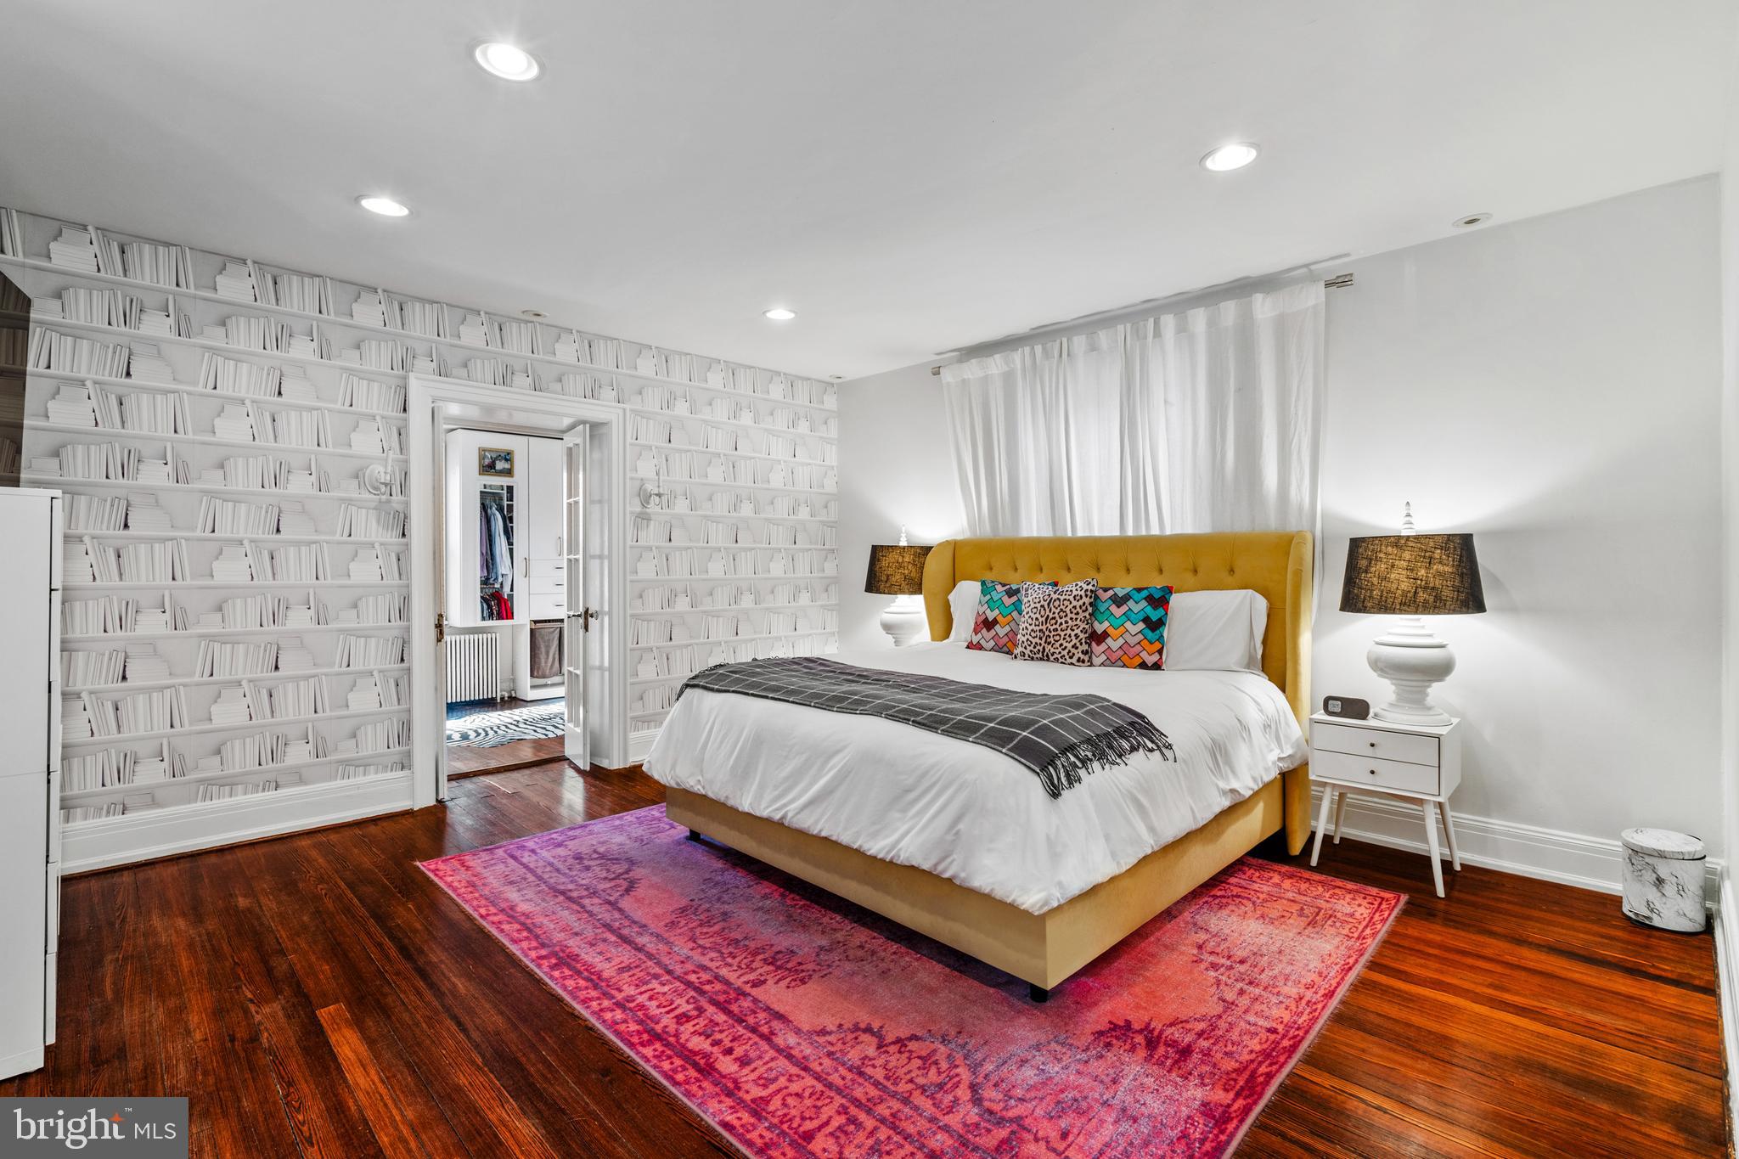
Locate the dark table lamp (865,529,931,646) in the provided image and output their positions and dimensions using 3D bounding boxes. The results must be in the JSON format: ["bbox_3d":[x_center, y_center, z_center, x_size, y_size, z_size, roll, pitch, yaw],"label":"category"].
[{"bbox_3d":[0.224,0.102,5.032,0.490,0.893,0.490,0,1,0],"label":"dark table lamp"}]

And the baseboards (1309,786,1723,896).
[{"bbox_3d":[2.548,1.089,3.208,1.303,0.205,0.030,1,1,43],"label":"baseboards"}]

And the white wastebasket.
[{"bbox_3d":[2.788,1.054,2.714,0.275,0.287,0.208,-1,1,-43],"label":"white wastebasket"}]

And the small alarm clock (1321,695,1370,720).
[{"bbox_3d":[1.985,0.535,3.216,0.167,0.085,0.050,1,1,39],"label":"small alarm clock"}]

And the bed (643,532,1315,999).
[{"bbox_3d":[0.536,0.479,3.579,2.185,1.425,2.155,-1,1,-44],"label":"bed"}]

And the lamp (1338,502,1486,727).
[{"bbox_3d":[2.212,0.131,3.159,0.492,0.893,0.492,1,1,44],"label":"lamp"}]

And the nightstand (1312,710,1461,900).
[{"bbox_3d":[2.126,0.885,3.184,0.453,0.615,0.391,1,1,44],"label":"nightstand"}]

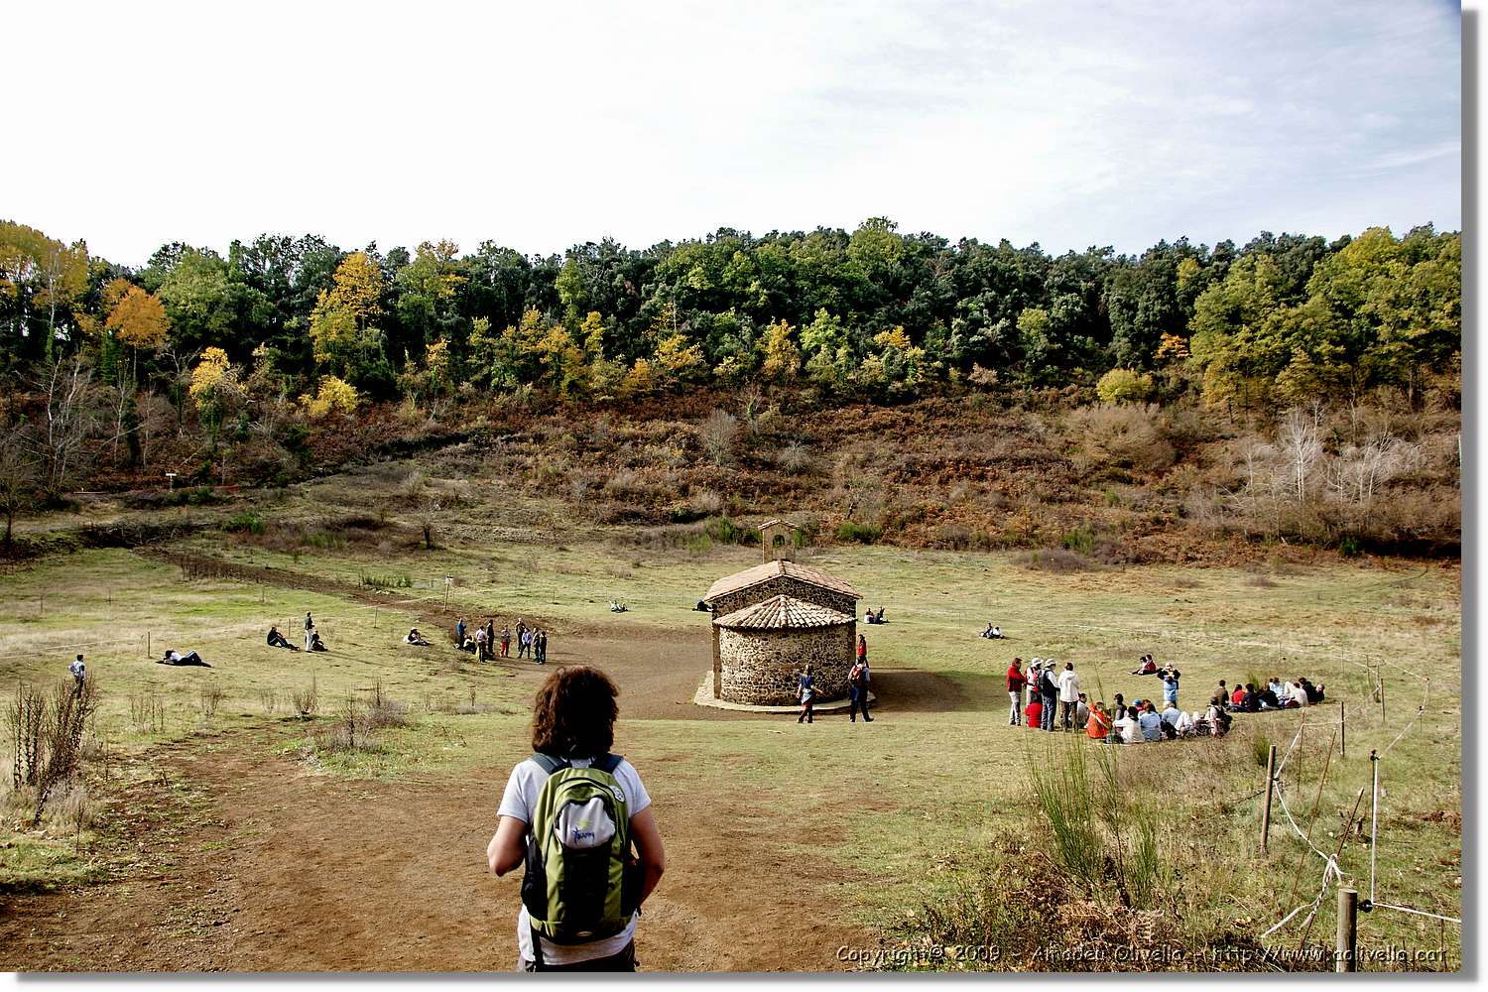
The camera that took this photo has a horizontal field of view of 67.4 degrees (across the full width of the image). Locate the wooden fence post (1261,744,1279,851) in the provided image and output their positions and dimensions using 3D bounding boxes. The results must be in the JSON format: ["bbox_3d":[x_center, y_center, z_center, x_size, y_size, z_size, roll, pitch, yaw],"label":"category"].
[{"bbox_3d":[5.648,3.239,12.000,0.060,1.150,0.060,5,0,0],"label":"wooden fence post"}]

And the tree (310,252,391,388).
[{"bbox_3d":[-52.268,-23.368,148.000,10.500,18.600,10.000,0,0,0],"label":"tree"}]

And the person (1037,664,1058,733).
[{"bbox_3d":[7.473,4.876,27.300,0.500,1.740,0.520,-1,0,-22],"label":"person"}]

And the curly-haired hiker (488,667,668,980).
[{"bbox_3d":[-0.445,1.311,3.030,0.520,1.700,0.480,-1,0,-3],"label":"curly-haired hiker"}]

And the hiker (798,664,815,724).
[{"bbox_3d":[1.752,5.555,31.300,0.500,1.630,0.500,-1,0,-41],"label":"hiker"}]

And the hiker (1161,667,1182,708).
[{"bbox_3d":[11.042,5.207,28.900,0.580,1.680,0.450,-1,0,13],"label":"hiker"}]

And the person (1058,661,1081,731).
[{"bbox_3d":[7.942,4.903,27.200,0.540,1.670,0.420,-1,0,-9],"label":"person"}]

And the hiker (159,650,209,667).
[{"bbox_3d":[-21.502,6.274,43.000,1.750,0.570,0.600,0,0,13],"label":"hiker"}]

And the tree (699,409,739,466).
[{"bbox_3d":[-2.993,-7.103,135.000,4.800,6.900,4.800,-1,0,0],"label":"tree"}]

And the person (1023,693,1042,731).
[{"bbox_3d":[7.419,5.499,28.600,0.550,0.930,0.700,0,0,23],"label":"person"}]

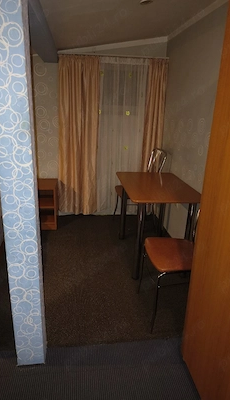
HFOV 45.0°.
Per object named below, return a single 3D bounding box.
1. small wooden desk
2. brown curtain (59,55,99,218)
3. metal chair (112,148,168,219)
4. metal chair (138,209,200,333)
[{"bbox_3d":[0.366,0.203,2.660,0.617,0.728,1.035,0,17,-7],"label":"small wooden desk"},{"bbox_3d":[-0.429,-0.699,3.377,0.481,1.869,0.113,0,17,-7],"label":"brown curtain"},{"bbox_3d":[0.282,-0.121,3.362,0.534,0.924,0.441,-3,18,-14],"label":"metal chair"},{"bbox_3d":[0.464,0.348,1.874,0.527,0.921,0.447,0,17,-7],"label":"metal chair"}]

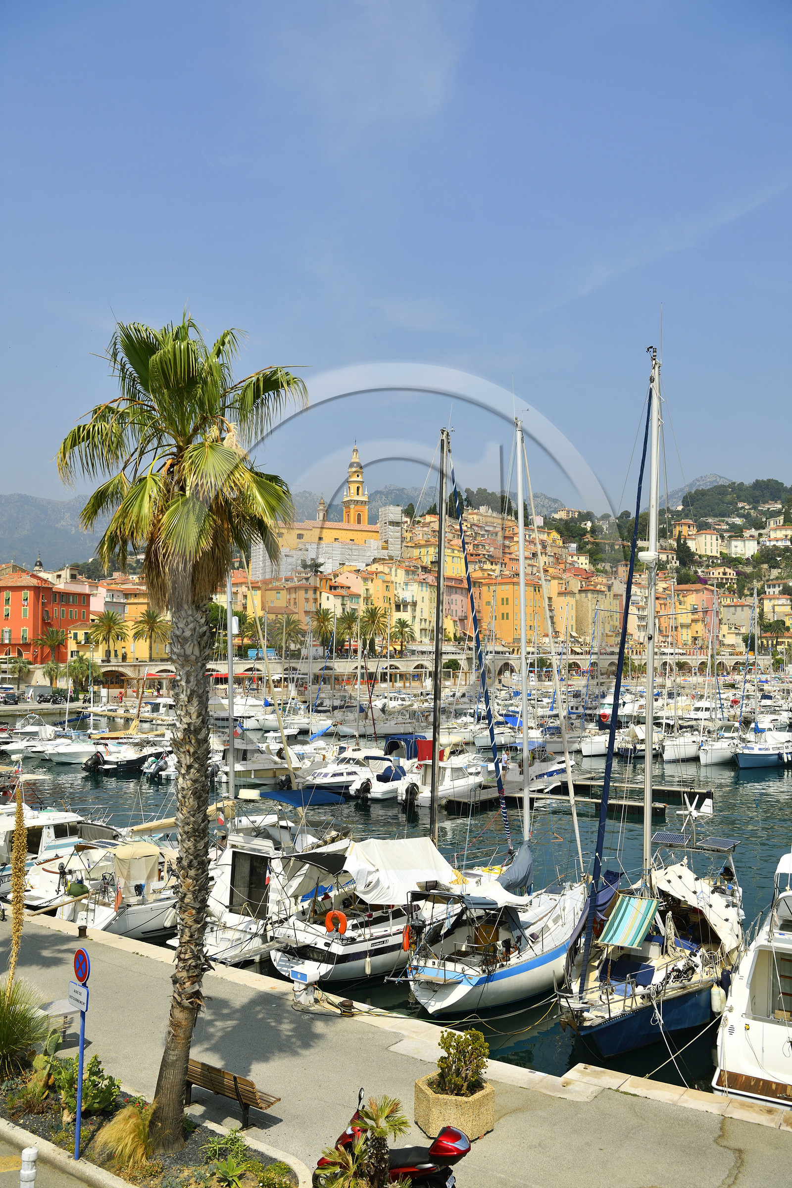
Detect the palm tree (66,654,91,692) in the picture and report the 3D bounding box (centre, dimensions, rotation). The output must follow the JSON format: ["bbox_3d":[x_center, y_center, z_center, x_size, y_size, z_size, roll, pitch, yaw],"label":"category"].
[{"bbox_3d":[-45.704,11.593,152.000,3.470,5.680,3.470,0,-3,0],"label":"palm tree"}]

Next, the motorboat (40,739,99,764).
[{"bbox_3d":[-22.379,11.189,76.235,5.800,1.650,2.300,3,-4,-40],"label":"motorboat"}]

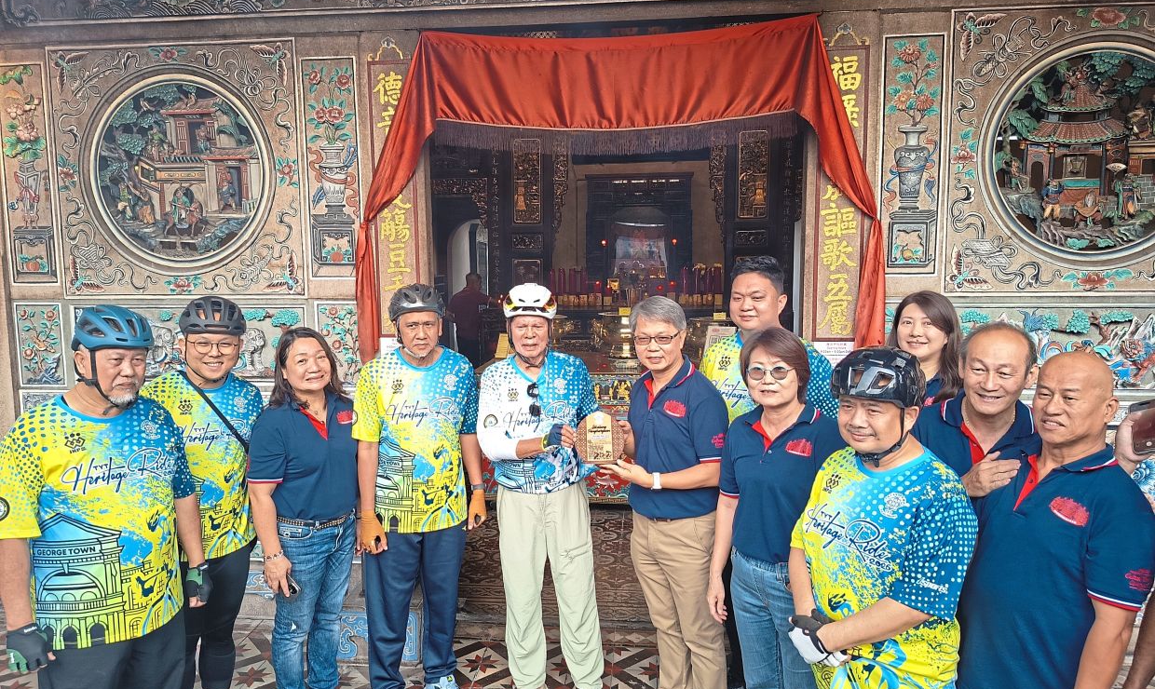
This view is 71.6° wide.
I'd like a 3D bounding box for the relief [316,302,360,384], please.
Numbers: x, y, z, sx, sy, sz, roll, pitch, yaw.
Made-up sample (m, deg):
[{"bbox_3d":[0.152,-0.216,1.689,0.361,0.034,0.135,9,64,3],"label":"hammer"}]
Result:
[{"bbox_3d":[-1.150,-0.002,3.881,0.240,0.410,0.050,0,7,6],"label":"relief"}]

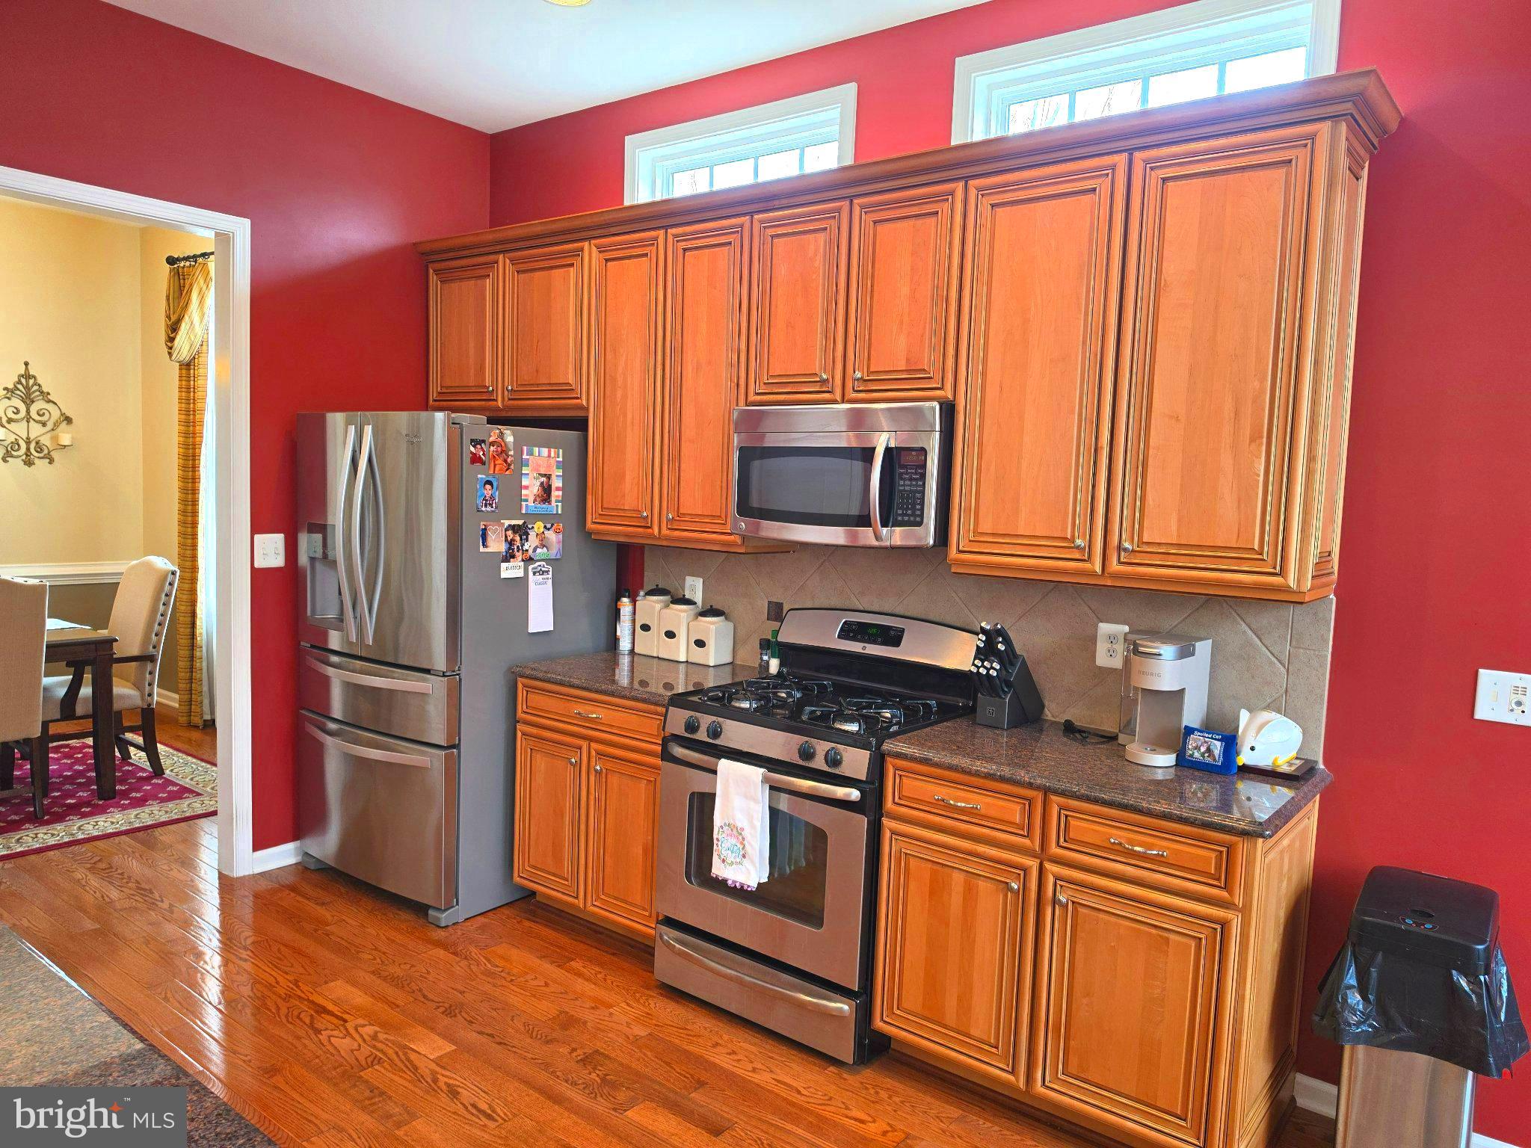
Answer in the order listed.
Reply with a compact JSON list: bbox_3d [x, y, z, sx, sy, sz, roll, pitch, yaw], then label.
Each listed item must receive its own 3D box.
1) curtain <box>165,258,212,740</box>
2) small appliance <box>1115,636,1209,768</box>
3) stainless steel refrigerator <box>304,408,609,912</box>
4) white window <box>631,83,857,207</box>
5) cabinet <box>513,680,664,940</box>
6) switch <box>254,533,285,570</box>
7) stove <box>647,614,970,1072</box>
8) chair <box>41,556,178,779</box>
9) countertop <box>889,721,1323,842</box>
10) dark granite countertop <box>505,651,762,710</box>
[{"bbox_3d":[-3.390,-0.460,5.998,0.483,2.719,0.128,6,6,37],"label":"curtain"},{"bbox_3d":[1.061,0.328,2.712,0.182,0.305,0.295,5,6,29],"label":"small appliance"},{"bbox_3d":[-1.207,0.289,4.041,0.938,1.768,0.867,6,6,37],"label":"stainless steel refrigerator"},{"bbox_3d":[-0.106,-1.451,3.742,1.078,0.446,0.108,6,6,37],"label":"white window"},{"bbox_3d":[-0.414,0.790,3.675,0.751,0.820,0.625,6,6,37],"label":"cabinet"},{"bbox_3d":[-1.913,-0.089,3.927,0.012,0.122,0.122,6,6,37],"label":"switch"},{"bbox_3d":[0.152,0.731,3.169,0.753,1.152,0.690,6,6,37],"label":"stove"},{"bbox_3d":[-3.277,0.467,4.982,0.552,1.083,0.640,6,6,37],"label":"chair"},{"bbox_3d":[0.882,0.500,2.661,0.973,0.041,0.640,6,6,37],"label":"countertop"},{"bbox_3d":[-0.402,0.361,3.643,0.765,0.041,0.640,6,6,37],"label":"dark granite countertop"}]

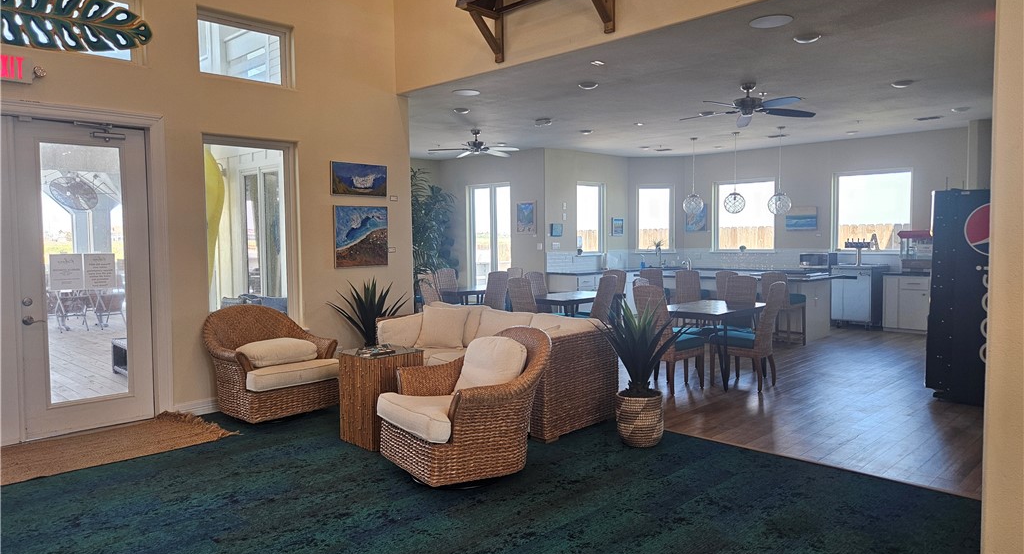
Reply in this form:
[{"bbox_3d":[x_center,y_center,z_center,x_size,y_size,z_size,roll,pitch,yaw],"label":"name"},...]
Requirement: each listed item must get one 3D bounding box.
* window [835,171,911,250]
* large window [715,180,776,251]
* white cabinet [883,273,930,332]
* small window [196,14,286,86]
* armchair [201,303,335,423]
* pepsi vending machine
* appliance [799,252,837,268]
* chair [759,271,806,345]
[{"bbox_3d":[5.994,-1.098,11.378,1.190,1.290,0.100,3,5,45],"label":"window"},{"bbox_3d":[4.399,-1.142,12.876,0.120,1.340,1.250,-4,4,-44],"label":"large window"},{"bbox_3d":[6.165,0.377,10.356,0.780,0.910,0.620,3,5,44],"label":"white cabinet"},{"bbox_3d":[-2.386,-2.029,6.111,0.100,0.570,0.870,3,5,44],"label":"small window"},{"bbox_3d":[-2.110,0.734,6.040,0.900,0.920,0.950,2,4,43],"label":"armchair"},{"bbox_3d":[4.377,0.168,6.184,0.930,1.880,0.830,-4,4,-44],"label":"pepsi vending machine"},{"bbox_3d":[5.225,-0.263,11.621,0.370,0.280,0.470,-4,4,-44],"label":"appliance"},{"bbox_3d":[3.608,0.424,9.121,0.460,1.020,0.600,3,5,44],"label":"chair"}]

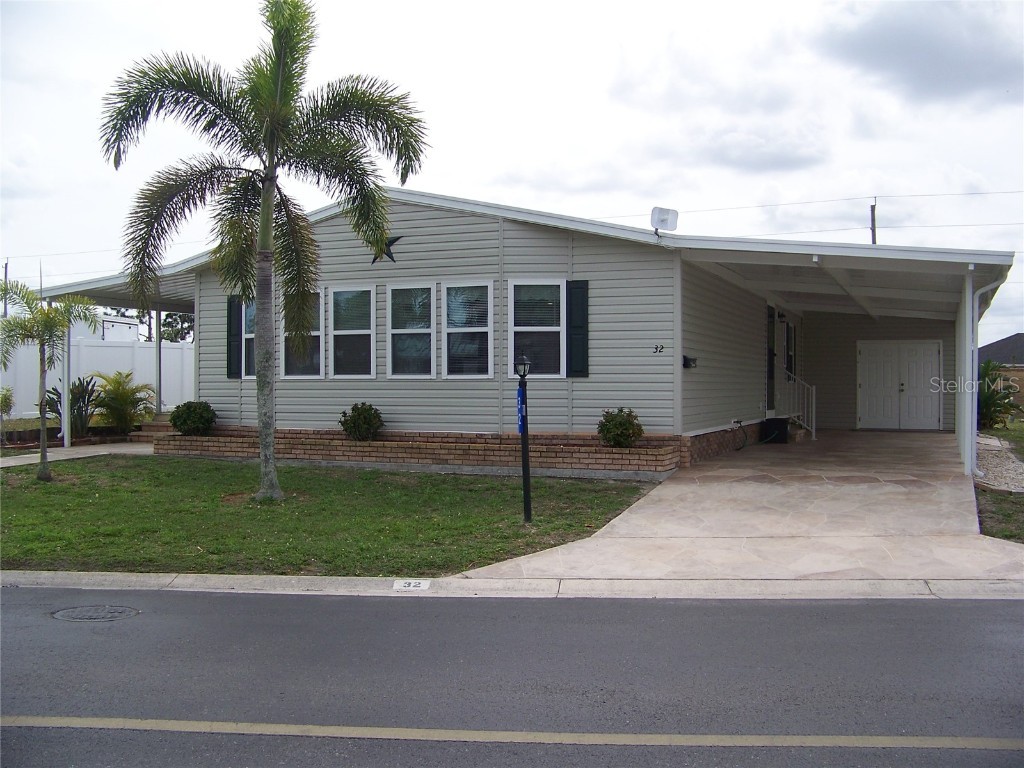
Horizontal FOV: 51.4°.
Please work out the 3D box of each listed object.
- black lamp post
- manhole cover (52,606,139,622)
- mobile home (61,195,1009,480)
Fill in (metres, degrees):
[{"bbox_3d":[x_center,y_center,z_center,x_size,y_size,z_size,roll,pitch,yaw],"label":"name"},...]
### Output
[{"bbox_3d":[0.131,0.540,10.750,0.180,1.730,0.180,-2,0,0],"label":"black lamp post"},{"bbox_3d":[-2.855,1.594,7.300,0.600,0.030,0.600,0,0,4],"label":"manhole cover"},{"bbox_3d":[1.633,-0.944,22.541,15.650,4.130,15.050,0,0,22],"label":"mobile home"}]

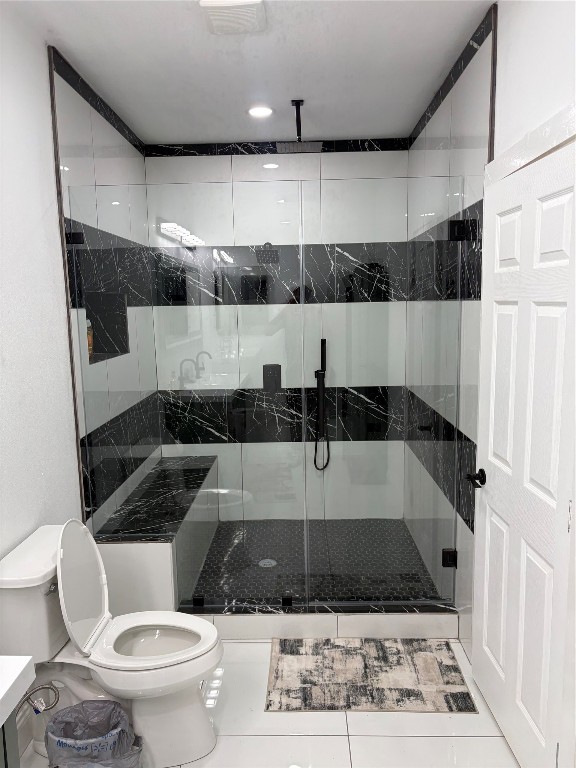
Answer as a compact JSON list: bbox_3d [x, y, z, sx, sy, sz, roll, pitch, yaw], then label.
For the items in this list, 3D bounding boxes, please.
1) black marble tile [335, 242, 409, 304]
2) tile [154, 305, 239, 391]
[{"bbox_3d":[0.581,-0.775,4.025,0.493,0.406,0.014,-1,8,1],"label":"black marble tile"},{"bbox_3d":[-0.648,-0.255,4.126,0.593,0.607,0.014,-1,8,1],"label":"tile"}]

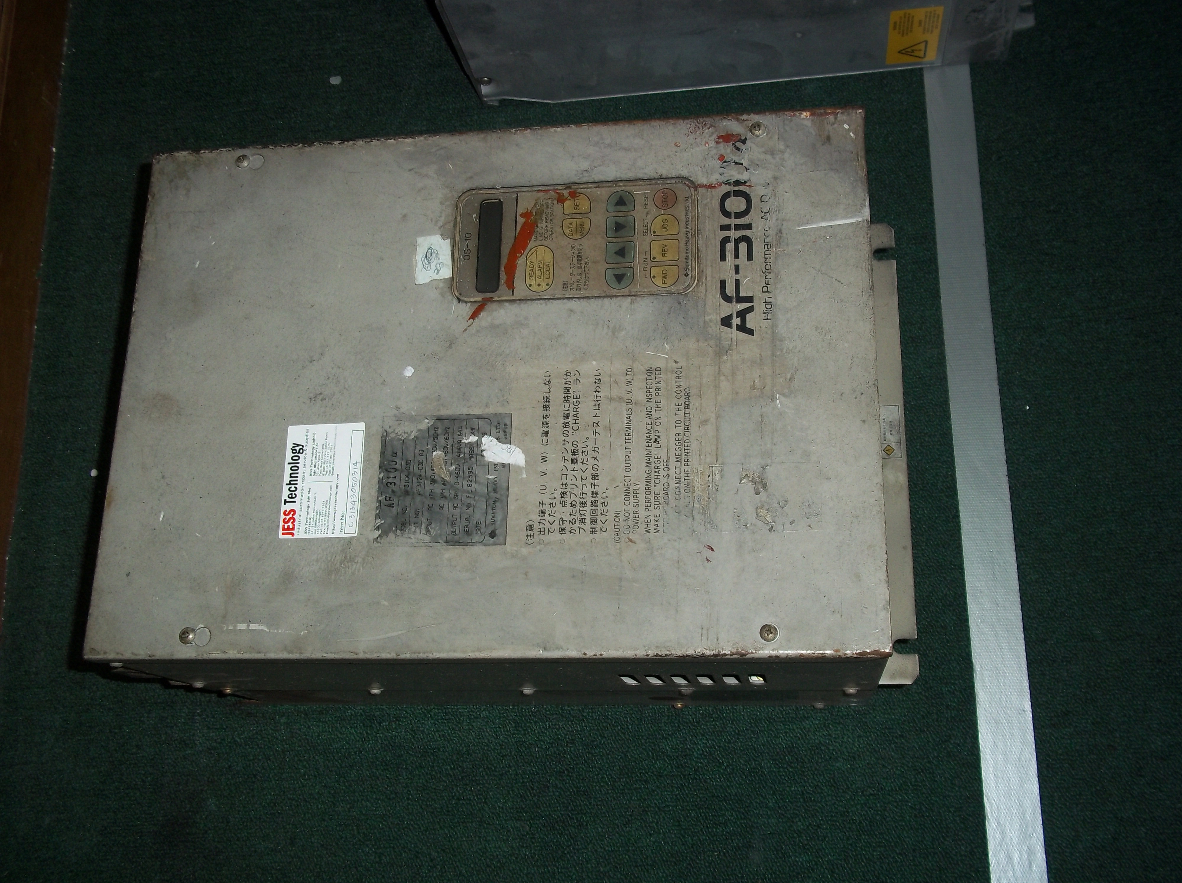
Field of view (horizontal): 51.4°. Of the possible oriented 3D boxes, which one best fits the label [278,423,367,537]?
[{"bbox_3d":[-0.175,0.025,0.802,0.053,0.002,0.077,-2,72,9],"label":"label"}]

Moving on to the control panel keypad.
[{"bbox_3d":[-0.011,-0.135,0.828,0.165,0.012,0.088,-2,72,9],"label":"control panel keypad"}]

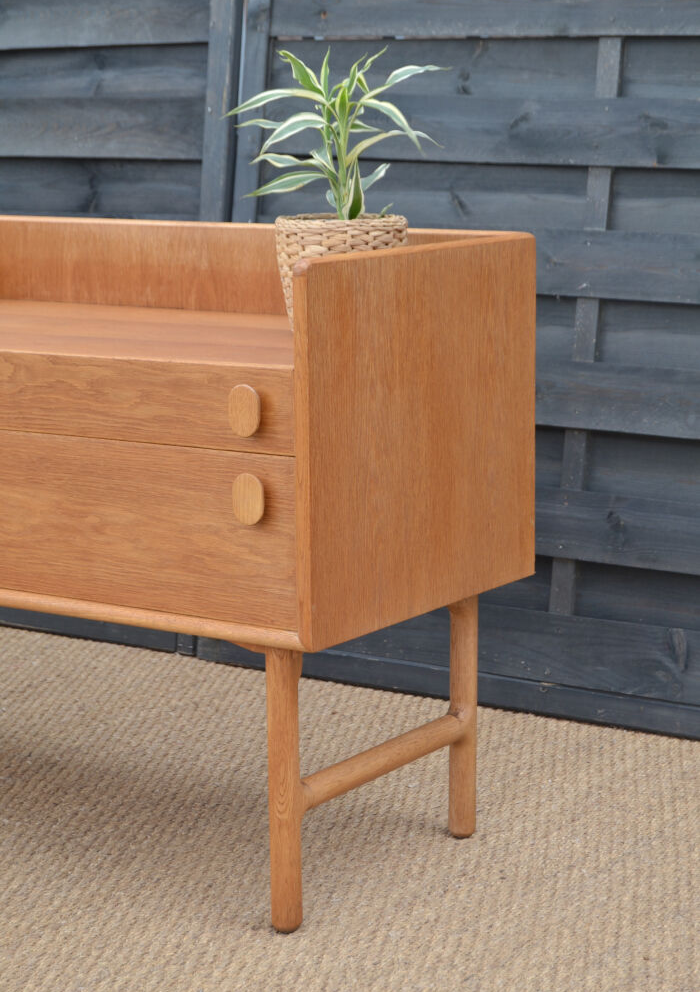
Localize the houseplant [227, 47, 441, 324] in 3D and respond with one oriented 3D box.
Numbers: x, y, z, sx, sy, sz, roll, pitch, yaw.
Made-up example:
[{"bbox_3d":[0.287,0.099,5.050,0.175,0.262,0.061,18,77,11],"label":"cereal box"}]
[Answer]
[{"bbox_3d":[-0.014,-0.323,2.439,0.232,0.311,0.209,-1,10,0],"label":"houseplant"}]

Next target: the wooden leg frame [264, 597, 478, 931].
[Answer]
[{"bbox_3d":[0.030,0.273,2.467,0.037,0.305,0.388,6,12,33],"label":"wooden leg frame"}]

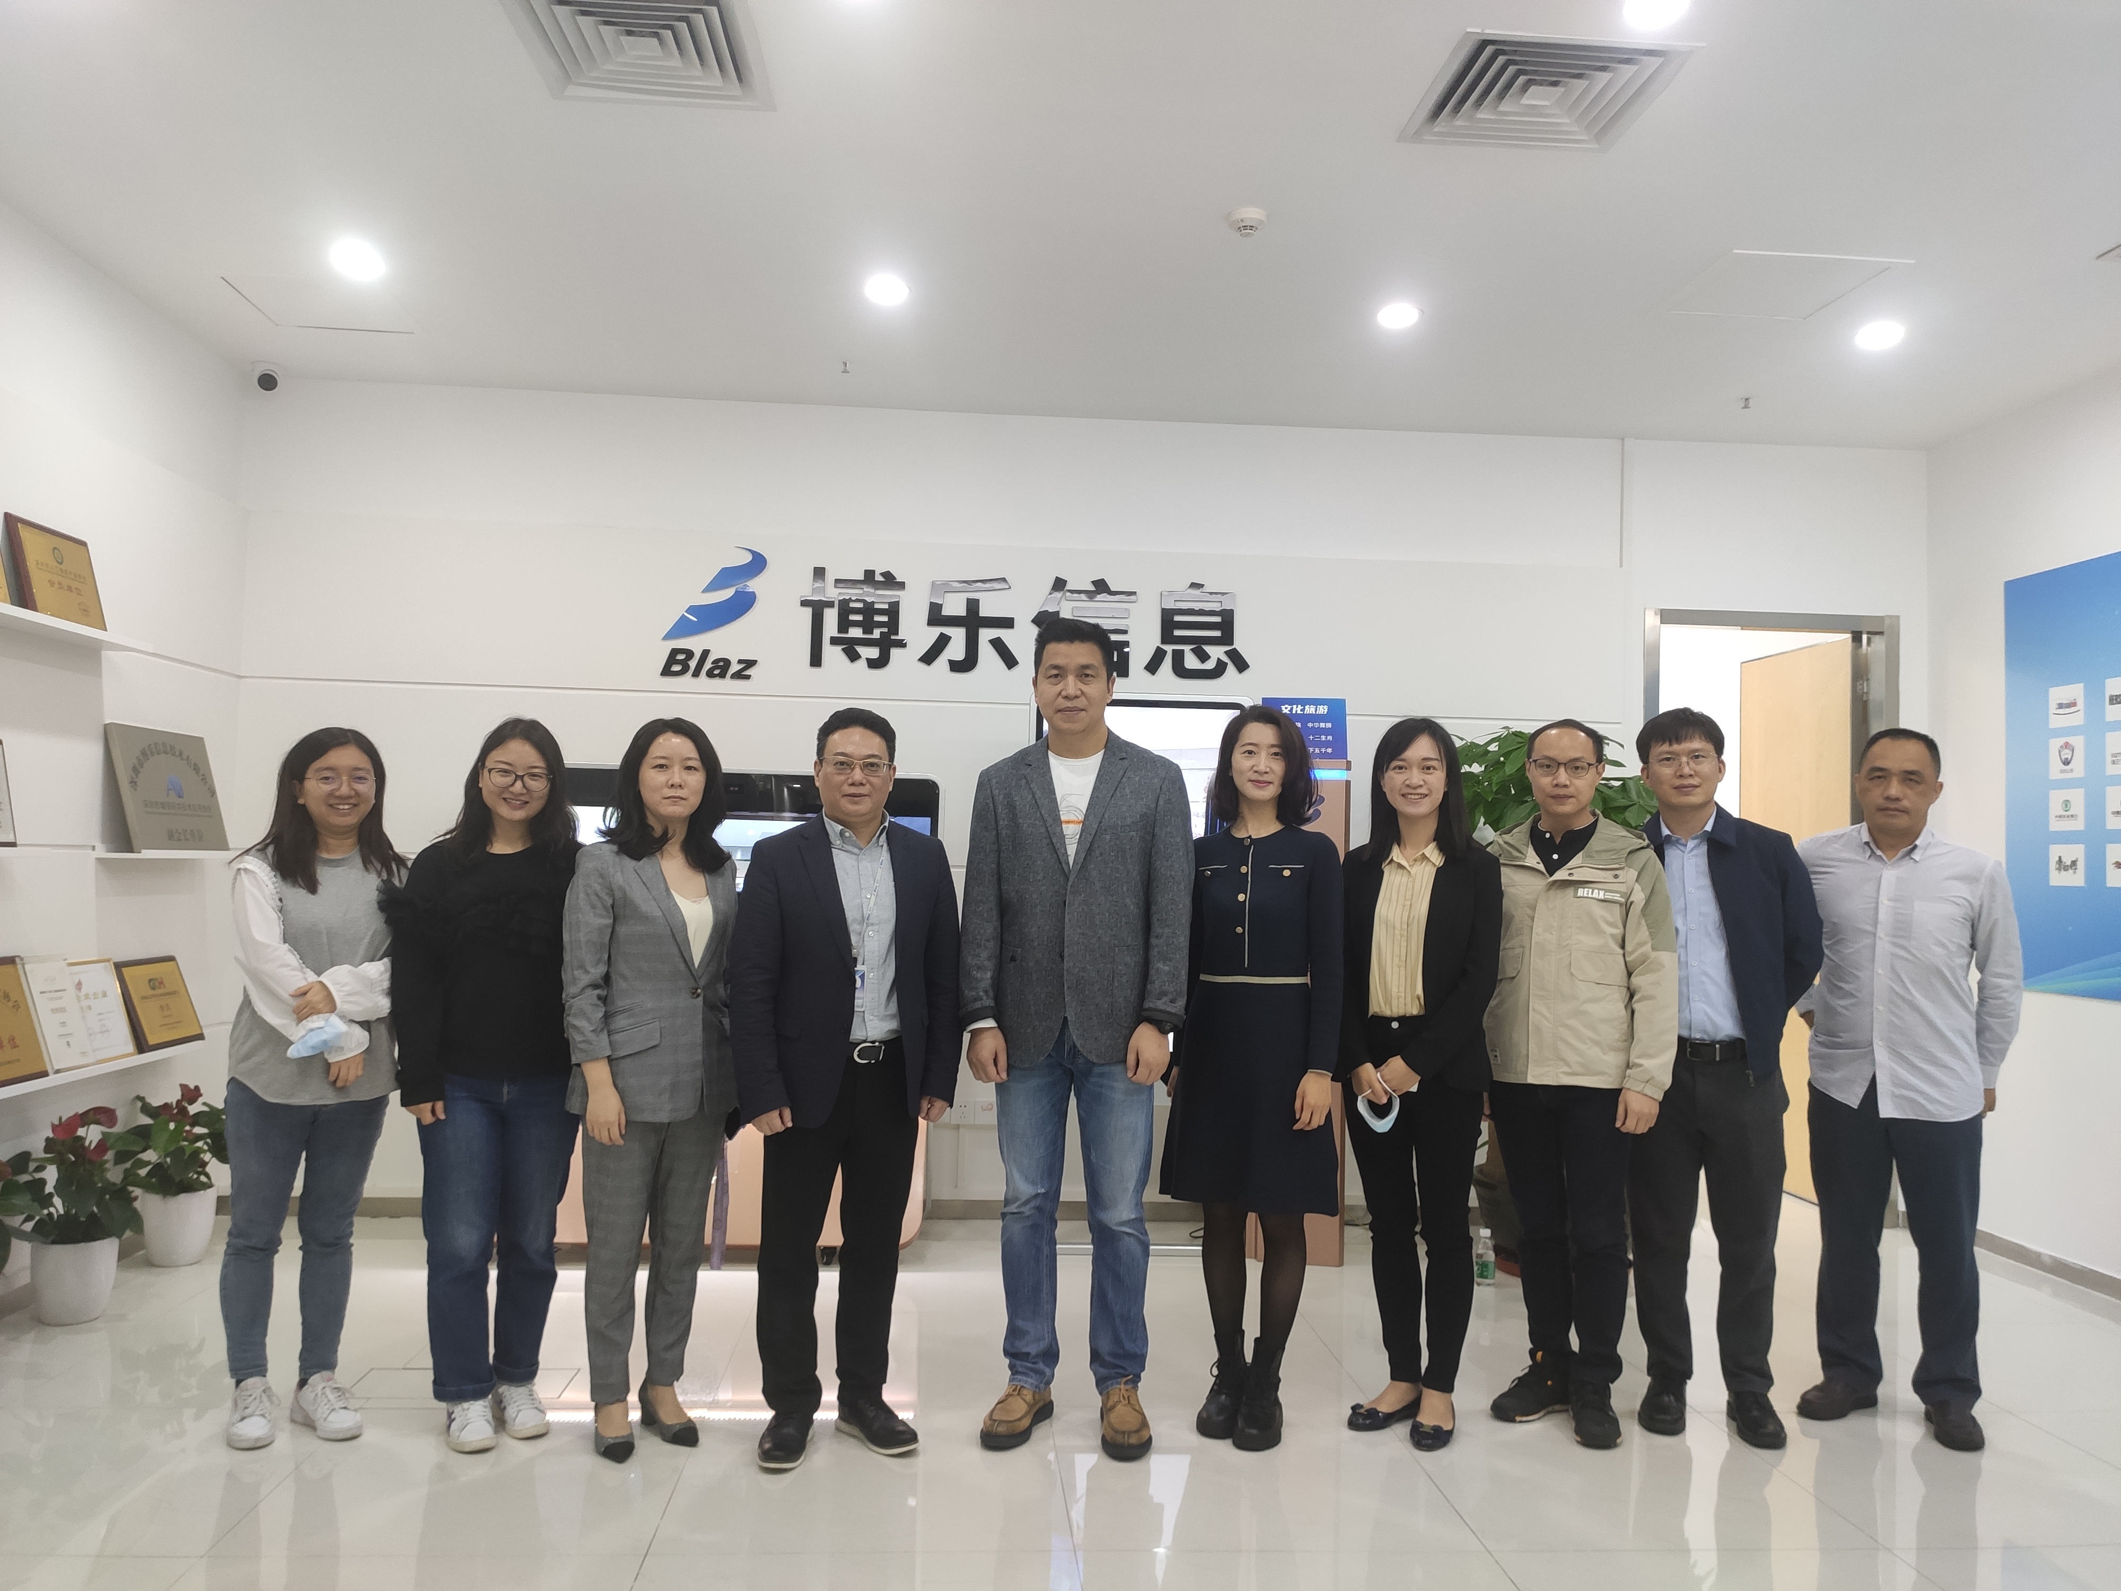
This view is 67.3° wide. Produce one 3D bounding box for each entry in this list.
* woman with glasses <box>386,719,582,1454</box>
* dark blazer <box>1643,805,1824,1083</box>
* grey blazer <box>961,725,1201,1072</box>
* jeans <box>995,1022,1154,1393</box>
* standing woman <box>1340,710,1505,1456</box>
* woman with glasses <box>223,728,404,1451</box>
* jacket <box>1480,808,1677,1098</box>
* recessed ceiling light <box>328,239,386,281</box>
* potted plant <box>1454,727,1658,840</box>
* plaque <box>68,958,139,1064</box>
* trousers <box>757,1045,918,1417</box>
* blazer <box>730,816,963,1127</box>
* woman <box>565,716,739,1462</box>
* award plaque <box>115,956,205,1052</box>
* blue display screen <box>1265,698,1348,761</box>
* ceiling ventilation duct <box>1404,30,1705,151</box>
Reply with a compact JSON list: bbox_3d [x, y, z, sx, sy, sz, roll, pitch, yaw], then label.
[{"bbox_3d":[-1.301,0.626,3.655,0.500,1.610,0.320,2,-3,-22],"label":"woman with glasses"},{"bbox_3d":[1.592,0.370,3.920,0.530,0.695,0.290,0,-3,23],"label":"dark blazer"},{"bbox_3d":[0.041,0.244,3.756,0.530,0.791,0.300,1,-3,1],"label":"grey blazer"},{"bbox_3d":[0.034,0.928,3.737,0.380,0.931,0.250,1,-3,1],"label":"jeans"},{"bbox_3d":[0.867,0.649,3.829,0.400,1.682,0.310,1,-3,17],"label":"standing woman"},{"bbox_3d":[-1.703,0.630,3.634,0.420,1.569,0.310,2,-3,-21],"label":"woman with glasses"},{"bbox_3d":[1.254,0.396,3.895,0.510,0.690,0.290,0,-3,20],"label":"jacket"},{"bbox_3d":[-2.032,-1.556,4.604,0.150,0.050,0.150,2,-3,-4],"label":"recessed ceiling light"},{"bbox_3d":[1.684,0.673,5.412,0.750,1.817,0.720,2,-3,-4],"label":"potted plant"},{"bbox_3d":[-2.854,0.636,4.658,0.022,0.303,0.420,-16,-1,-5],"label":"plaque"},{"bbox_3d":[-0.508,0.989,3.635,0.380,0.849,0.280,2,-3,-20],"label":"trousers"},{"bbox_3d":[-0.492,0.405,3.670,0.510,0.715,0.300,2,-3,-16],"label":"blazer"},{"bbox_3d":[-0.925,0.631,3.611,0.440,1.615,0.320,3,-3,-31],"label":"woman"},{"bbox_3d":[-2.889,0.667,5.106,0.024,0.294,0.400,-17,-1,-5],"label":"award plaque"},{"bbox_3d":[0.836,-0.224,5.455,0.286,0.210,0.030,1,-3,4],"label":"blue display screen"},{"bbox_3d":[1.046,-1.541,3.469,0.500,0.060,0.500,2,-3,-4],"label":"ceiling ventilation duct"}]

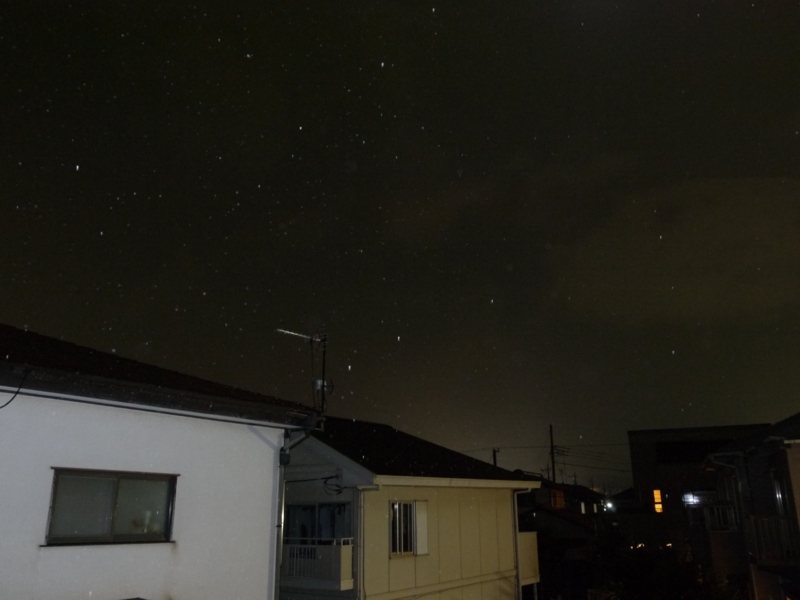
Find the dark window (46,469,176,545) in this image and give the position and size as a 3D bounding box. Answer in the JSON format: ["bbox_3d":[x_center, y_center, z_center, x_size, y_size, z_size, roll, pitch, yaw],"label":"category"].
[{"bbox_3d":[-3.496,2.563,8.575,0.100,0.870,1.710,-12,-21,34],"label":"dark window"}]

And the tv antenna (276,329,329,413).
[{"bbox_3d":[-1.629,1.096,11.531,0.450,1.480,1.060,-16,-24,42],"label":"tv antenna"}]

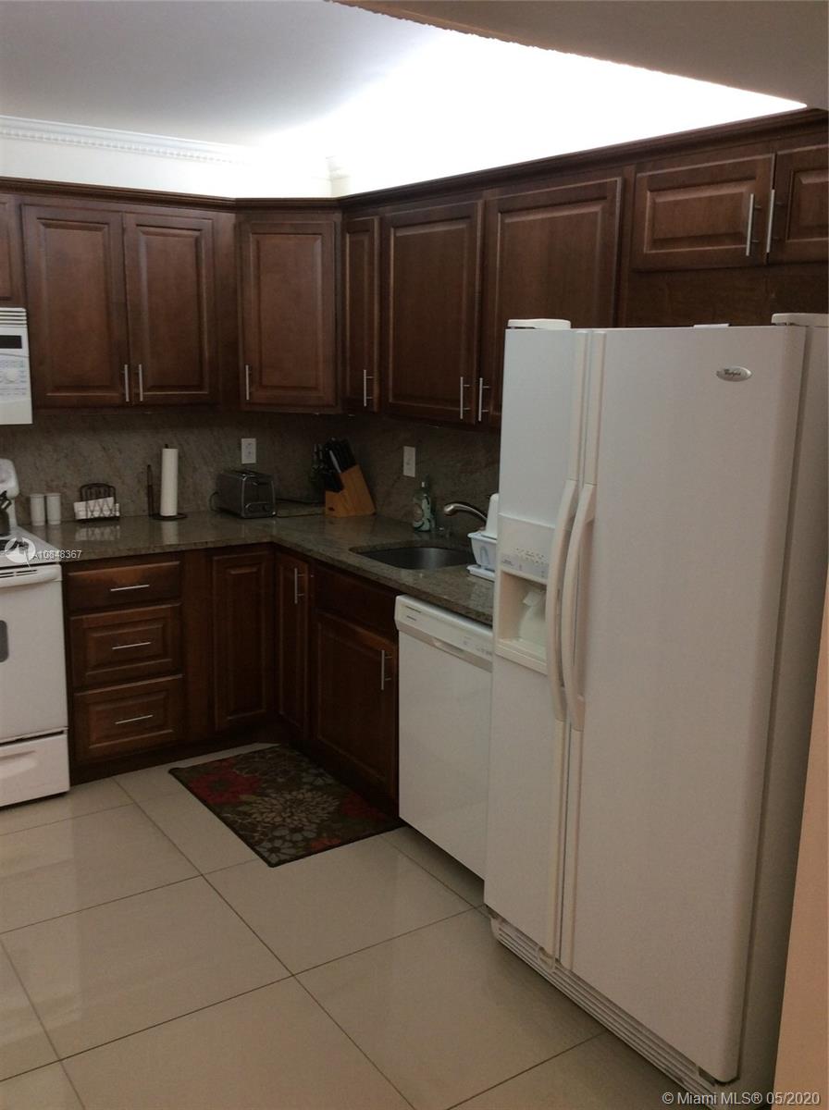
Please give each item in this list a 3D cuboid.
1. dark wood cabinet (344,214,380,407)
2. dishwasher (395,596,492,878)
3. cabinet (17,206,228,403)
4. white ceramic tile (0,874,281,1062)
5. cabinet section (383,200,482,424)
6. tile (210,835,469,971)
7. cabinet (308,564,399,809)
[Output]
[{"bbox_3d":[-0.071,-0.915,3.934,0.316,0.728,0.261,-7,15,-34],"label":"dark wood cabinet"},{"bbox_3d":[0.362,0.551,3.299,0.603,0.826,0.606,-7,15,-34],"label":"dishwasher"},{"bbox_3d":[-1.151,-0.943,3.958,0.763,0.728,0.326,-7,15,-34],"label":"cabinet"},{"bbox_3d":[-0.750,1.099,2.813,0.611,0.010,0.611,-7,15,-34],"label":"white ceramic tile"},{"bbox_3d":[0.176,-0.829,3.572,0.325,0.707,0.562,-7,15,-33],"label":"cabinet section"},{"bbox_3d":[-0.245,1.038,3.152,0.611,0.010,0.611,-7,15,-34],"label":"tile"},{"bbox_3d":[0.016,0.426,3.809,0.582,0.822,0.638,-7,15,-34],"label":"cabinet"}]

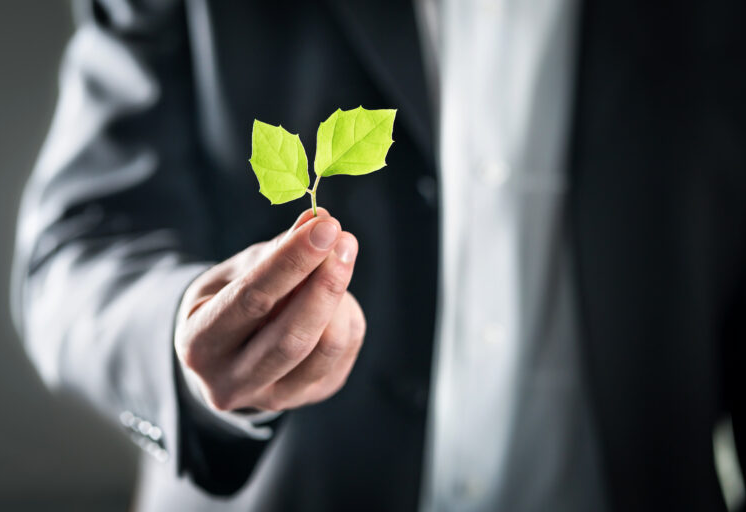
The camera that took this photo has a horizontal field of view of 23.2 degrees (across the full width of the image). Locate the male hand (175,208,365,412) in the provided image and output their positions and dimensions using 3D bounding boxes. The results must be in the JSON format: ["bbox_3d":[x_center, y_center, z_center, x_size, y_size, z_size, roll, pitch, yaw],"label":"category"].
[{"bbox_3d":[-0.052,0.026,0.858,0.083,0.098,0.115,0,0,-26],"label":"male hand"}]

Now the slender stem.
[{"bbox_3d":[-0.026,-0.027,0.824,0.005,0.020,0.004,0,0,0],"label":"slender stem"}]

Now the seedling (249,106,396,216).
[{"bbox_3d":[-0.023,-0.043,0.822,0.066,0.051,0.022,0,0,-3],"label":"seedling"}]

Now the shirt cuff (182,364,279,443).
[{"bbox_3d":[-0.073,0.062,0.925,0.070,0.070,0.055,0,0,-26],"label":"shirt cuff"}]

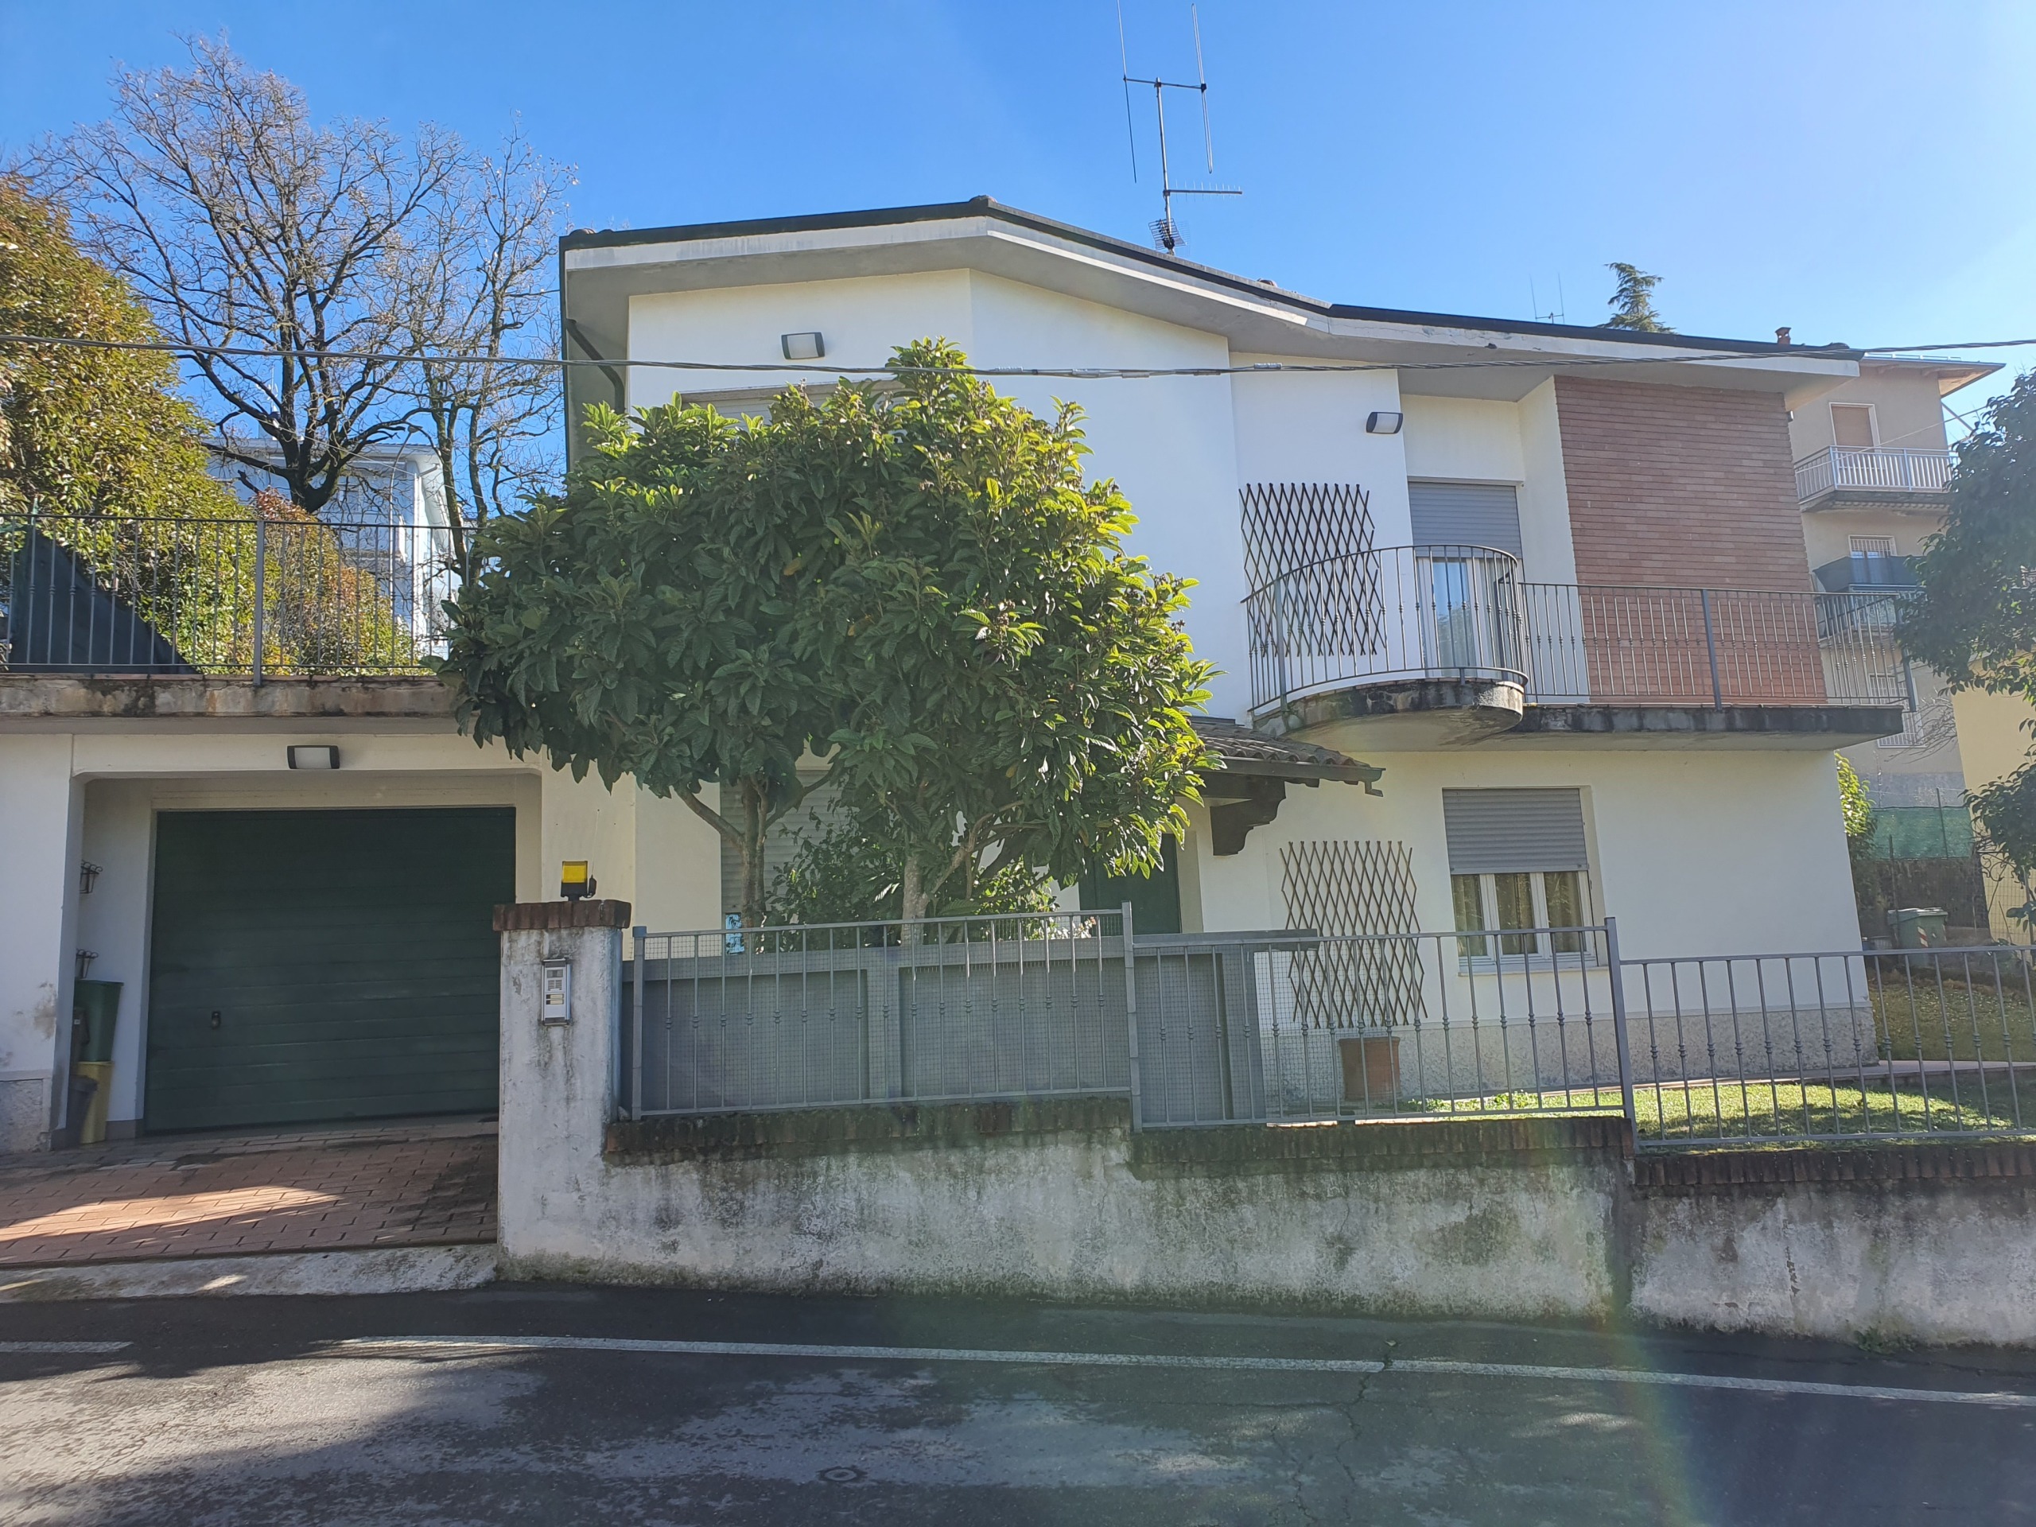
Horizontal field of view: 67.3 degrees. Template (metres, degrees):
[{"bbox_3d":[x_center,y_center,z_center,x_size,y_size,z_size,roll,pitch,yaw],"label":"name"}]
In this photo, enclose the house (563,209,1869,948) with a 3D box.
[{"bbox_3d":[1.346,-0.396,15.360,11.200,7.200,9.600,0,-9,-16],"label":"house"}]

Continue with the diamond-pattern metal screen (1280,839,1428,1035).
[{"bbox_3d":[2.669,1.336,12.053,1.160,1.460,0.030,0,-9,-16],"label":"diamond-pattern metal screen"}]

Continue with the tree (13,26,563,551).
[{"bbox_3d":[-9.379,-5.011,19.818,7.000,9.000,6.500,2,-9,-26],"label":"tree"}]

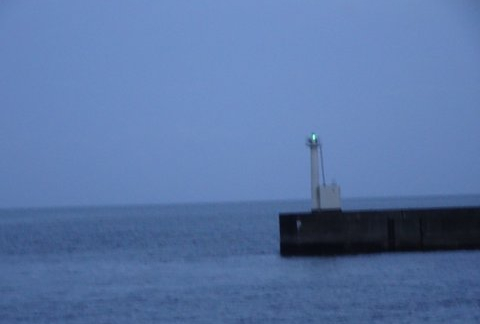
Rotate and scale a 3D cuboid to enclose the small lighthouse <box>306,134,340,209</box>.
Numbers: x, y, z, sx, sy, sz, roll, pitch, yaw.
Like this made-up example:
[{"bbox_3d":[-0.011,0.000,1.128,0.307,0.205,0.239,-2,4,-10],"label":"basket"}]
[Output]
[{"bbox_3d":[7.858,0.855,218.982,3.060,7.220,2.000,-2,-1,0],"label":"small lighthouse"}]

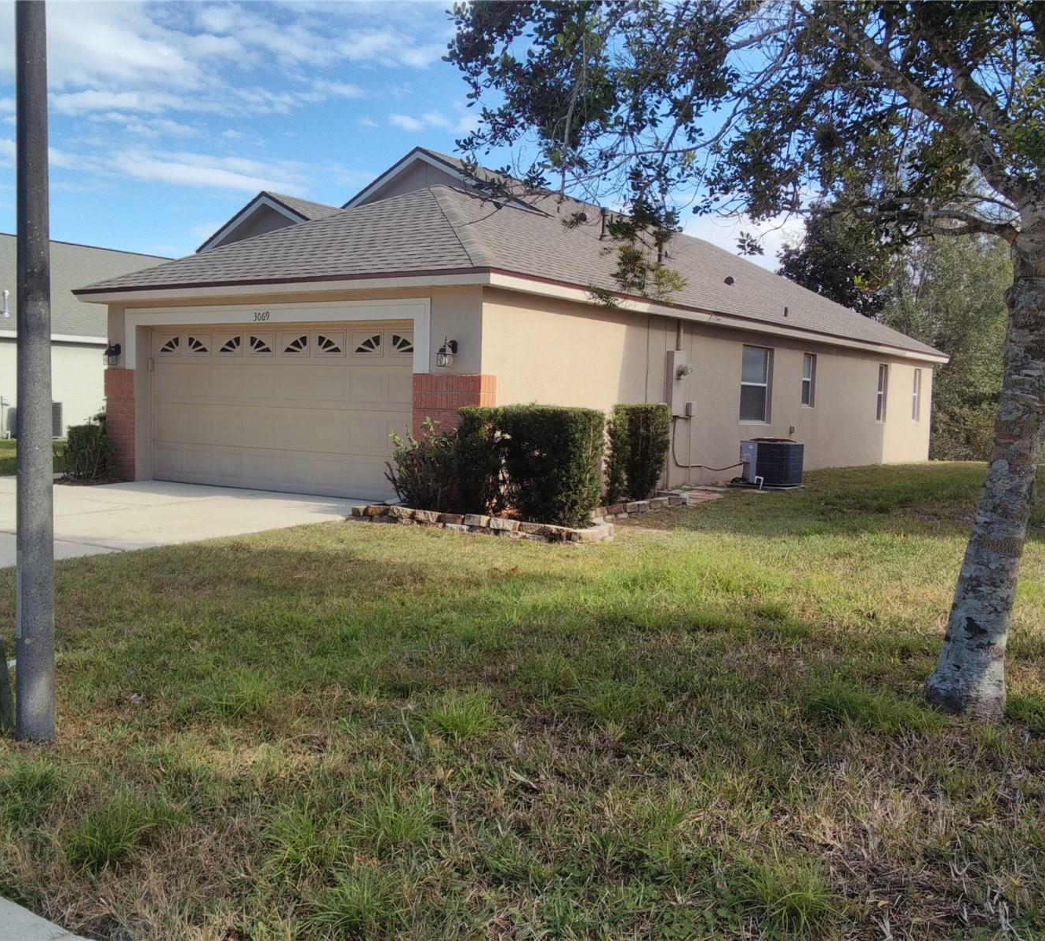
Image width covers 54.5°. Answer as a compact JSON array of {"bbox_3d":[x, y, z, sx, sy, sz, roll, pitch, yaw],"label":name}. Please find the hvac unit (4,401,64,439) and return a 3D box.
[{"bbox_3d":[-11.255,-1.153,23.400,0.930,0.850,0.930,4,5,34],"label":"hvac unit"}]

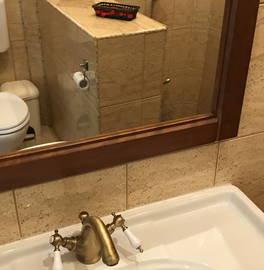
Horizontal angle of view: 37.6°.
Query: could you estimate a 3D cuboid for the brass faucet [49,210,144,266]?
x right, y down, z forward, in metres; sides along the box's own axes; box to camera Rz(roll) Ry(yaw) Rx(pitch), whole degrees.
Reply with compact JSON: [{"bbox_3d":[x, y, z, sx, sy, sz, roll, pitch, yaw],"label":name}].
[{"bbox_3d":[-0.069,0.223,0.779,0.188,0.118,0.147,-14,32,-24],"label":"brass faucet"}]

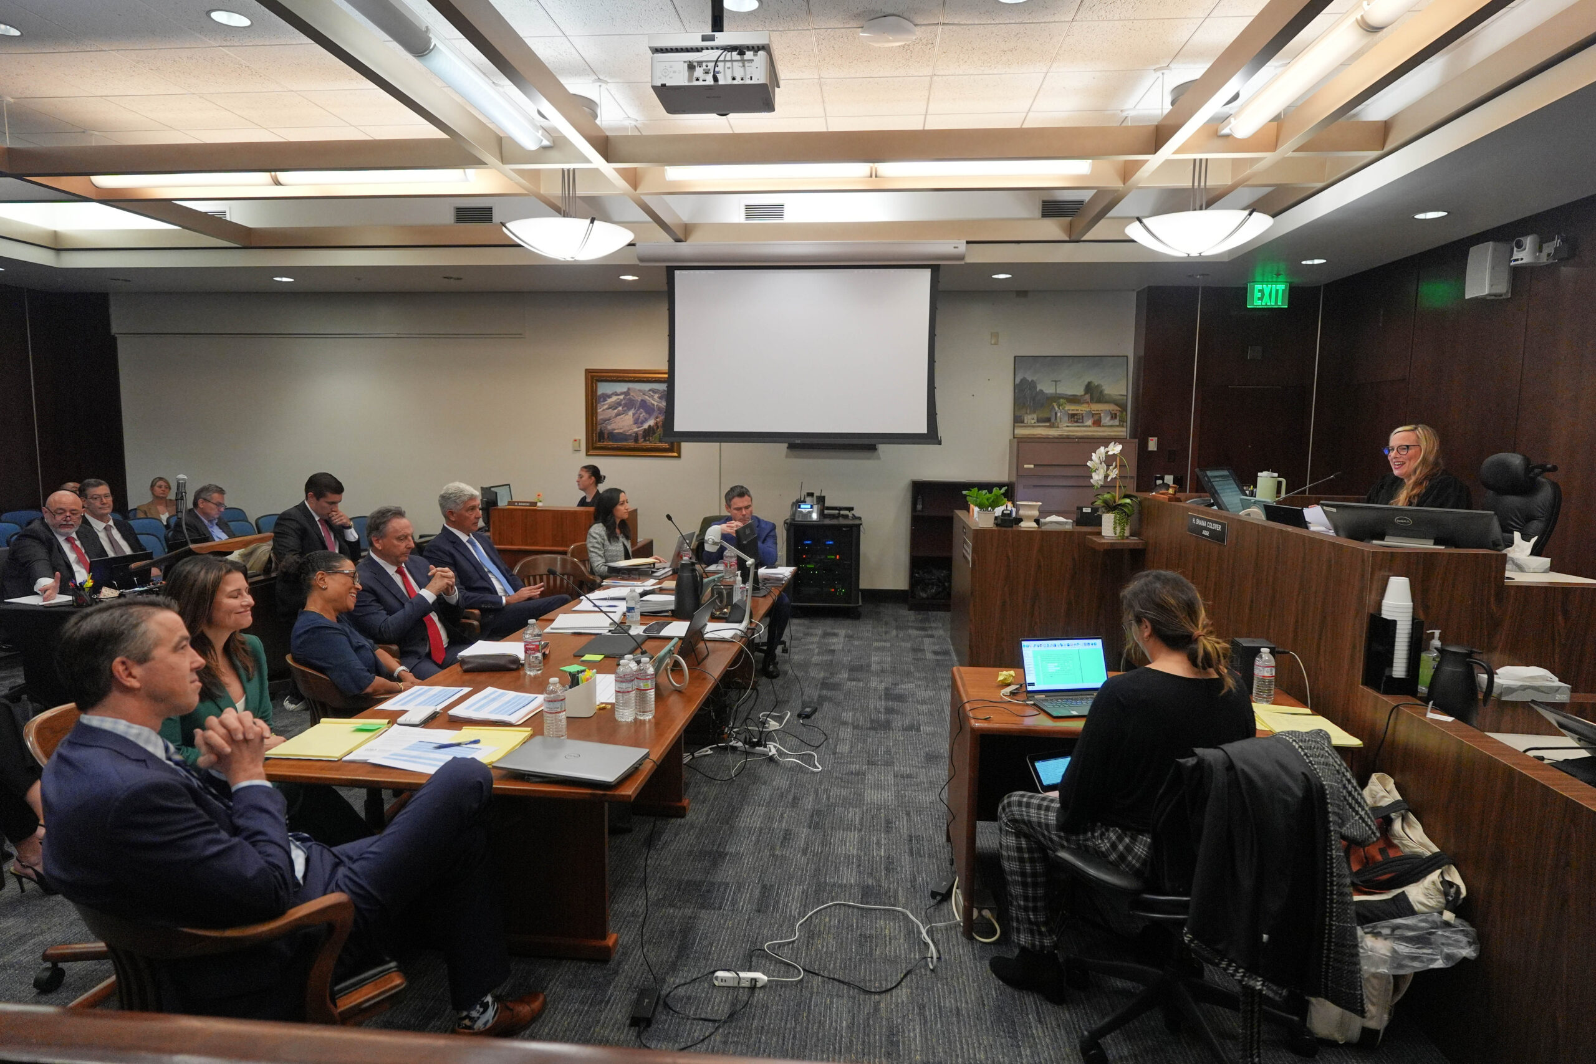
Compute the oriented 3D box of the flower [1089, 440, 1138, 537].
[{"bbox_3d":[1.778,-0.229,4.989,0.290,0.560,0.250,1,6,5],"label":"flower"}]

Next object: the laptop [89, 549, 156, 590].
[{"bbox_3d":[-3.944,0.233,5.137,0.290,0.220,0.360,4,7,30],"label":"laptop"}]

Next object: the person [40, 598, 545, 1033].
[{"bbox_3d":[-1.090,0.787,2.115,1.060,1.320,0.600,-5,8,-38],"label":"person"}]

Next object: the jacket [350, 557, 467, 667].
[{"bbox_3d":[-1.675,0.411,3.888,0.460,0.620,0.500,3,7,21],"label":"jacket"}]

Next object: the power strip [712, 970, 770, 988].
[{"bbox_3d":[-0.179,1.383,2.763,0.172,0.037,0.036,1,6,5],"label":"power strip"}]

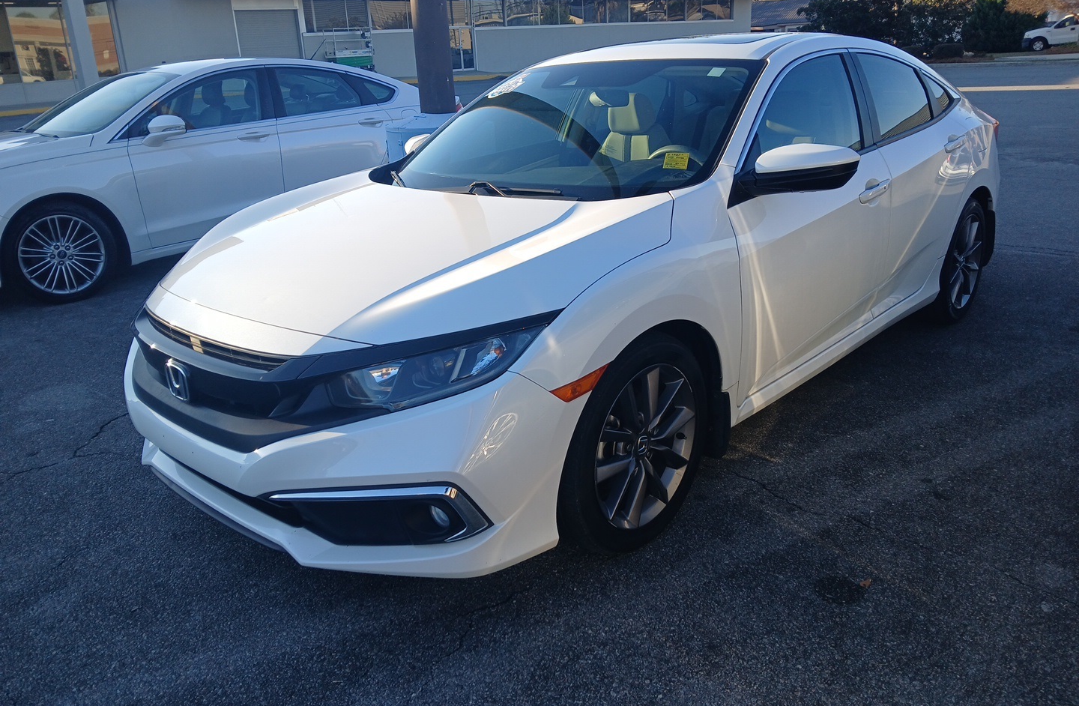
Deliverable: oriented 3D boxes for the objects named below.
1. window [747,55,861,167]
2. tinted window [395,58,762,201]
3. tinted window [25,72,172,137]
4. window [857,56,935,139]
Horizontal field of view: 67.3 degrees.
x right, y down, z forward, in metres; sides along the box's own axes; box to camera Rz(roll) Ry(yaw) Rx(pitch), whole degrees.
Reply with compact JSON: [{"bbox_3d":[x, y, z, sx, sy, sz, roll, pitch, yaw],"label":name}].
[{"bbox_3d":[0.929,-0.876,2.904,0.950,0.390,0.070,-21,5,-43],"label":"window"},{"bbox_3d":[0.066,-0.826,2.980,1.470,0.140,0.970,14,51,41],"label":"tinted window"},{"bbox_3d":[-3.204,-1.752,5.750,1.420,0.130,0.960,12,50,39],"label":"tinted window"},{"bbox_3d":[1.510,-1.098,3.433,0.710,0.360,0.060,-21,2,-43],"label":"window"}]

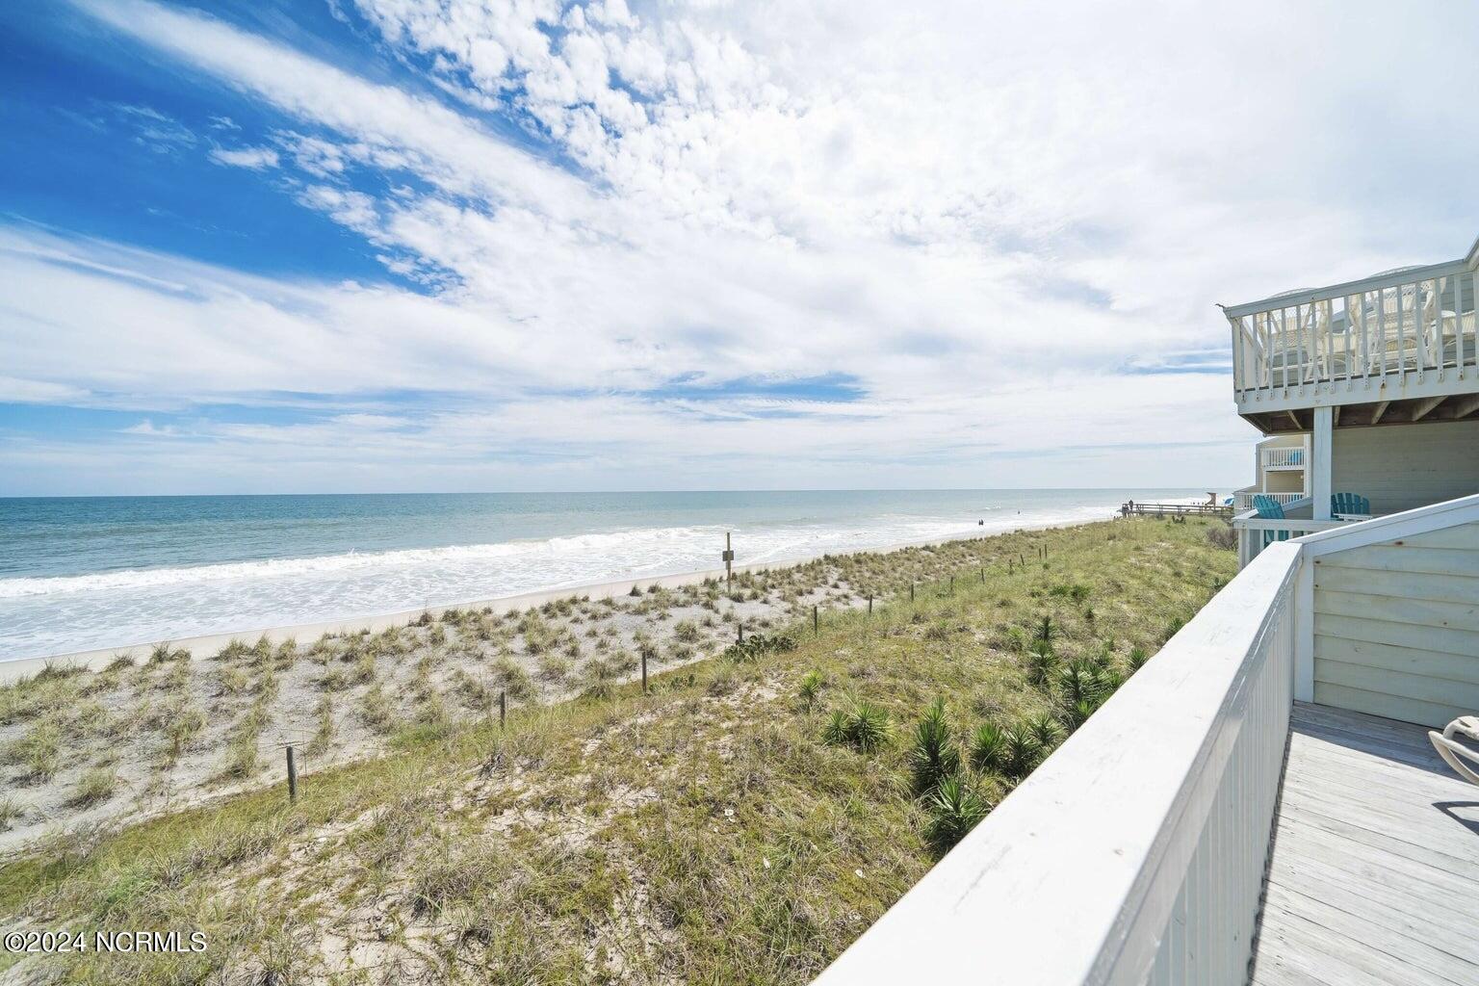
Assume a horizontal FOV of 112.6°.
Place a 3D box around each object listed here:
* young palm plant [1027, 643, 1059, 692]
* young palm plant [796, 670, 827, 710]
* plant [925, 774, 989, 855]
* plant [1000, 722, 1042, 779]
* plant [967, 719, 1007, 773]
[{"bbox_3d":[5.894,3.384,9.604,0.520,0.930,0.520,0,0,0],"label":"young palm plant"},{"bbox_3d":[1.347,3.691,9.274,0.540,0.680,0.540,0,0,0],"label":"young palm plant"},{"bbox_3d":[2.480,3.660,5.604,0.700,0.730,0.700,0,0,0],"label":"plant"},{"bbox_3d":[4.000,3.652,7.016,0.510,0.730,0.510,0,0,0],"label":"plant"},{"bbox_3d":[3.573,3.671,7.132,0.490,0.690,0.490,0,0,0],"label":"plant"}]

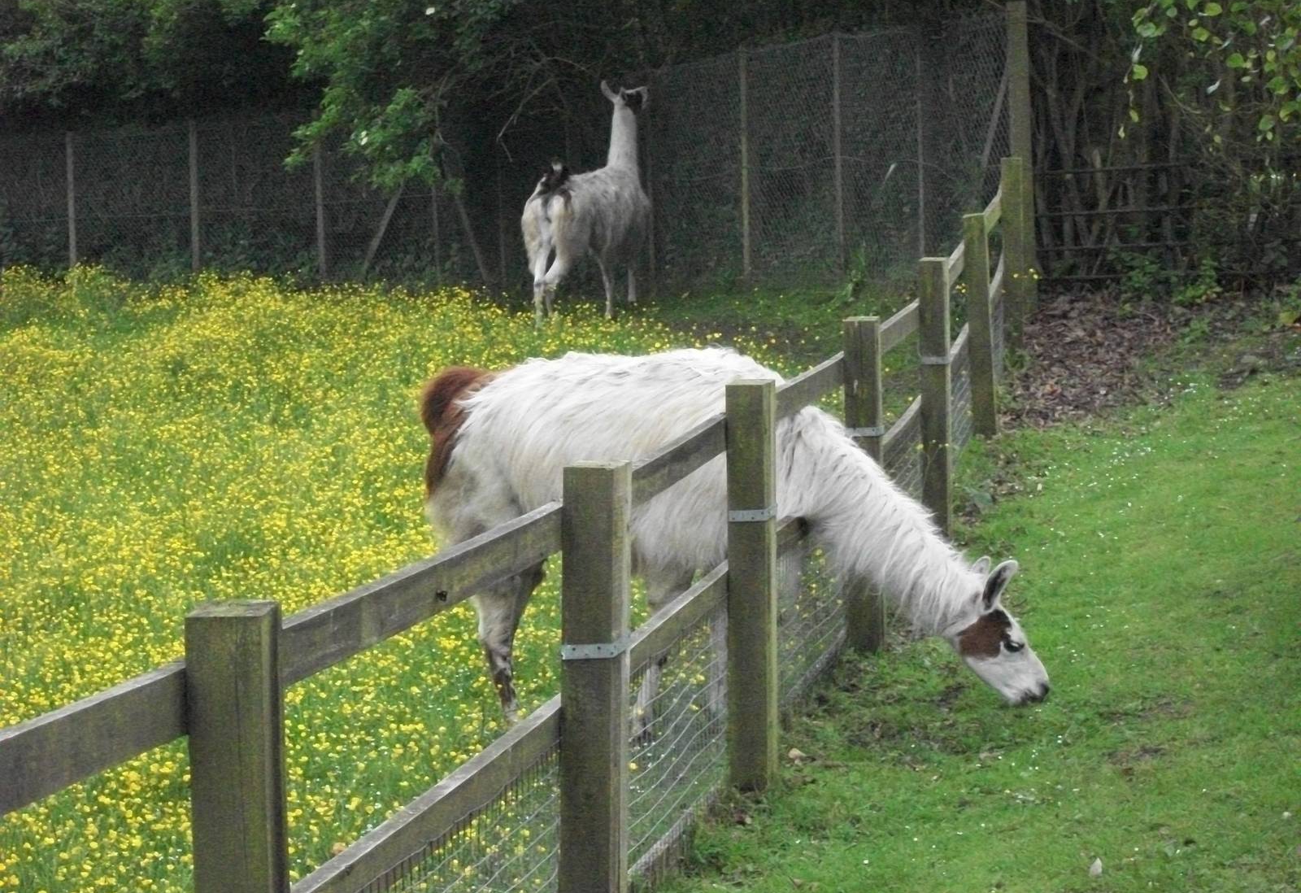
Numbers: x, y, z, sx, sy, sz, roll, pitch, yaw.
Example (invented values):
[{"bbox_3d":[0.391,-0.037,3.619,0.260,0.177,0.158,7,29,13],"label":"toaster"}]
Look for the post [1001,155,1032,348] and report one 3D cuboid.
[{"bbox_3d":[2.009,-1.073,20.000,0.108,1.070,0.105,0,7,12],"label":"post"}]

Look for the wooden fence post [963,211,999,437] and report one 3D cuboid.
[{"bbox_3d":[1.591,-0.586,17.400,0.108,1.080,0.105,0,7,12],"label":"wooden fence post"}]

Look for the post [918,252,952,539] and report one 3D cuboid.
[{"bbox_3d":[1.158,-0.200,14.650,0.108,1.110,0.105,0,7,12],"label":"post"}]

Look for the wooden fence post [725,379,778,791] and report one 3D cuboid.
[{"bbox_3d":[0.282,0.382,9.850,0.108,1.100,0.105,0,7,12],"label":"wooden fence post"}]

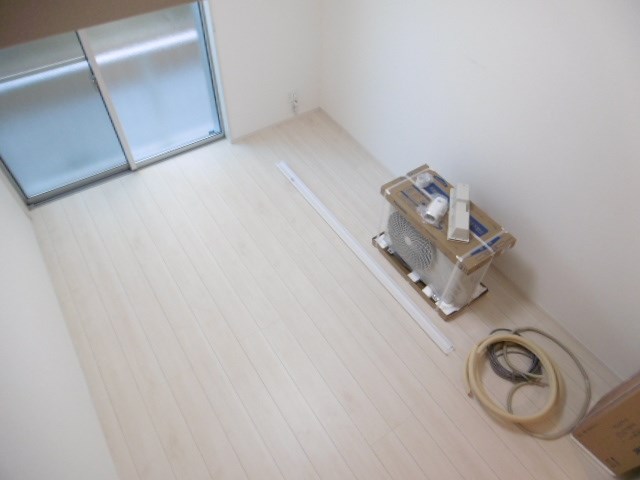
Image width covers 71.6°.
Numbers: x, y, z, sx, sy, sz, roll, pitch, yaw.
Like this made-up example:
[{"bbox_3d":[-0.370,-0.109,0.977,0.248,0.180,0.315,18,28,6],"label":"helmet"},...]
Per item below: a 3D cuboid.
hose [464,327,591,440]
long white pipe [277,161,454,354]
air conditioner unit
[{"bbox_3d":[1.177,0.762,2.479,0.700,0.110,0.630,-27,56,-21],"label":"hose"},{"bbox_3d":[0.220,0.013,3.124,0.070,0.045,1.983,-26,56,-21],"label":"long white pipe"},{"bbox_3d":[0.736,0.011,2.811,0.382,0.540,0.741,-27,56,-21],"label":"air conditioner unit"}]

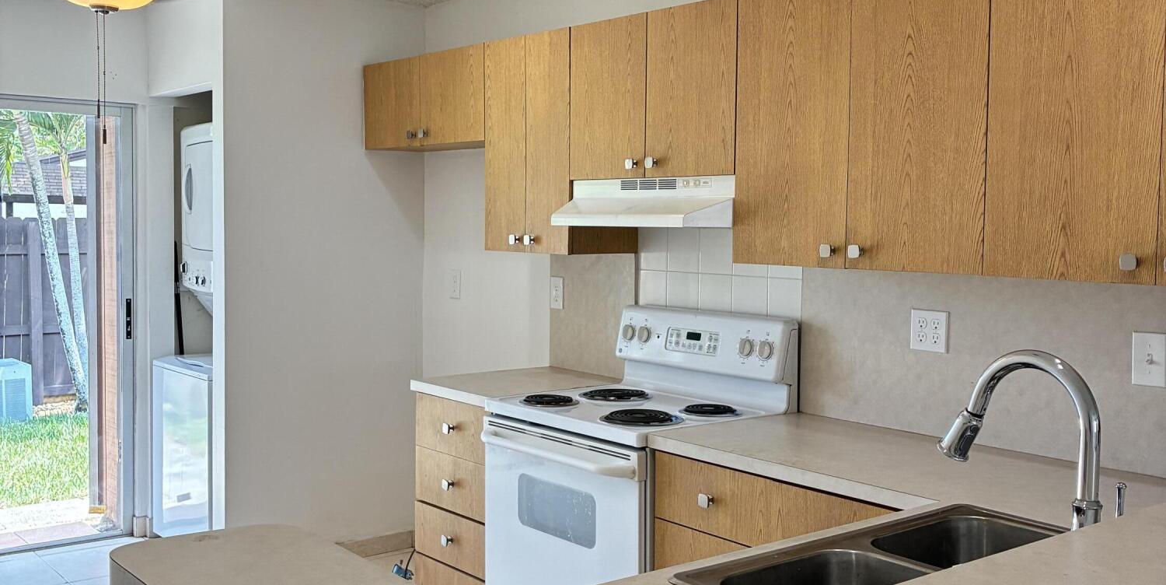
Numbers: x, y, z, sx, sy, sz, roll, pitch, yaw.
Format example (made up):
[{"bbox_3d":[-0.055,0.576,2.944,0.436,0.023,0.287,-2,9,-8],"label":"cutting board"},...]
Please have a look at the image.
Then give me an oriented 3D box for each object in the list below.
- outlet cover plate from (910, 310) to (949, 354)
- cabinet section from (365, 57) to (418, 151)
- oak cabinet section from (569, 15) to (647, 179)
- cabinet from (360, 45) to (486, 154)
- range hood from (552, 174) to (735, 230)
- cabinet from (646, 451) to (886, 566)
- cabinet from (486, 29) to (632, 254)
[{"bbox_3d":[0.949,0.105,3.198,0.009,0.111,0.118,-3,5,-38],"label":"outlet cover plate"},{"bbox_3d":[-0.673,-0.782,4.930,0.305,0.353,0.462,-3,5,-39],"label":"cabinet section"},{"bbox_3d":[0.196,-0.626,3.853,0.305,0.508,0.380,-3,5,-39],"label":"oak cabinet section"},{"bbox_3d":[-0.534,-0.773,4.772,0.304,0.355,0.930,-3,5,-38],"label":"cabinet"},{"bbox_3d":[0.256,-0.282,3.693,0.448,0.150,0.764,-3,5,-38],"label":"range hood"},{"bbox_3d":[0.715,0.883,3.062,0.602,0.876,0.915,-3,5,-38],"label":"cabinet"},{"bbox_3d":[-0.085,-0.529,4.222,0.304,0.760,0.515,-3,5,-38],"label":"cabinet"}]

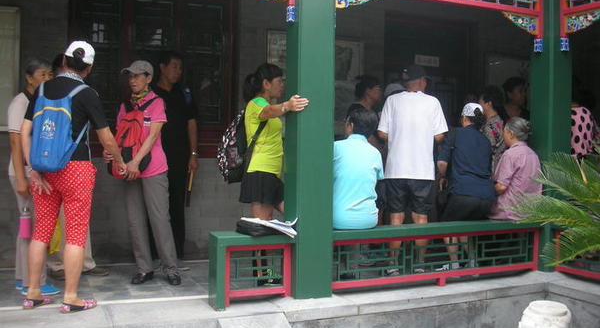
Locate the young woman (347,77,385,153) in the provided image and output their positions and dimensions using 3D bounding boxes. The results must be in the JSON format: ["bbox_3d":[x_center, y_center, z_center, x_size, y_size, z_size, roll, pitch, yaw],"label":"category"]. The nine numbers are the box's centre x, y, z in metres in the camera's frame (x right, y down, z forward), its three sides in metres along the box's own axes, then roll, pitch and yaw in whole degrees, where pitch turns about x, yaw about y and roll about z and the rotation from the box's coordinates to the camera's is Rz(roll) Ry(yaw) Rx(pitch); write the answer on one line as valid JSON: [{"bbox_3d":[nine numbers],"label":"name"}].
[{"bbox_3d":[0.517,0.086,4.989,0.330,1.600,0.450,0,1,-12],"label":"young woman"}]

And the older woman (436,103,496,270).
[{"bbox_3d":[1.353,0.190,4.900,0.460,1.370,0.460,0,2,-24],"label":"older woman"}]

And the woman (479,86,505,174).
[{"bbox_3d":[1.722,0.085,5.400,0.330,1.570,0.460,2,2,30],"label":"woman"}]

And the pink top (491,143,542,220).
[{"bbox_3d":[1.774,0.129,5.017,0.430,0.630,0.310,0,2,-34],"label":"pink top"}]

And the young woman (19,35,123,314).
[{"bbox_3d":[-1.439,0.062,3.820,0.520,1.620,0.540,2,2,37],"label":"young woman"}]

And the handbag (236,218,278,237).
[{"bbox_3d":[-0.259,0.404,3.973,0.270,0.100,0.210,0,2,-24],"label":"handbag"}]

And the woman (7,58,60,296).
[{"bbox_3d":[-1.821,0.079,4.163,0.350,1.600,0.440,1,1,13],"label":"woman"}]

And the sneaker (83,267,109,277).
[{"bbox_3d":[-1.567,0.801,4.650,0.255,0.095,0.100,1,2,13],"label":"sneaker"}]

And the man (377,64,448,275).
[{"bbox_3d":[0.900,0.034,4.900,0.580,1.680,0.380,1,2,3],"label":"man"}]

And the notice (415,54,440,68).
[{"bbox_3d":[1.352,-1.085,6.420,0.300,0.105,0.015,0,2,-23],"label":"notice"}]

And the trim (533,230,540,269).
[{"bbox_3d":[1.948,0.708,4.997,0.055,0.335,0.050,0,2,-23],"label":"trim"}]

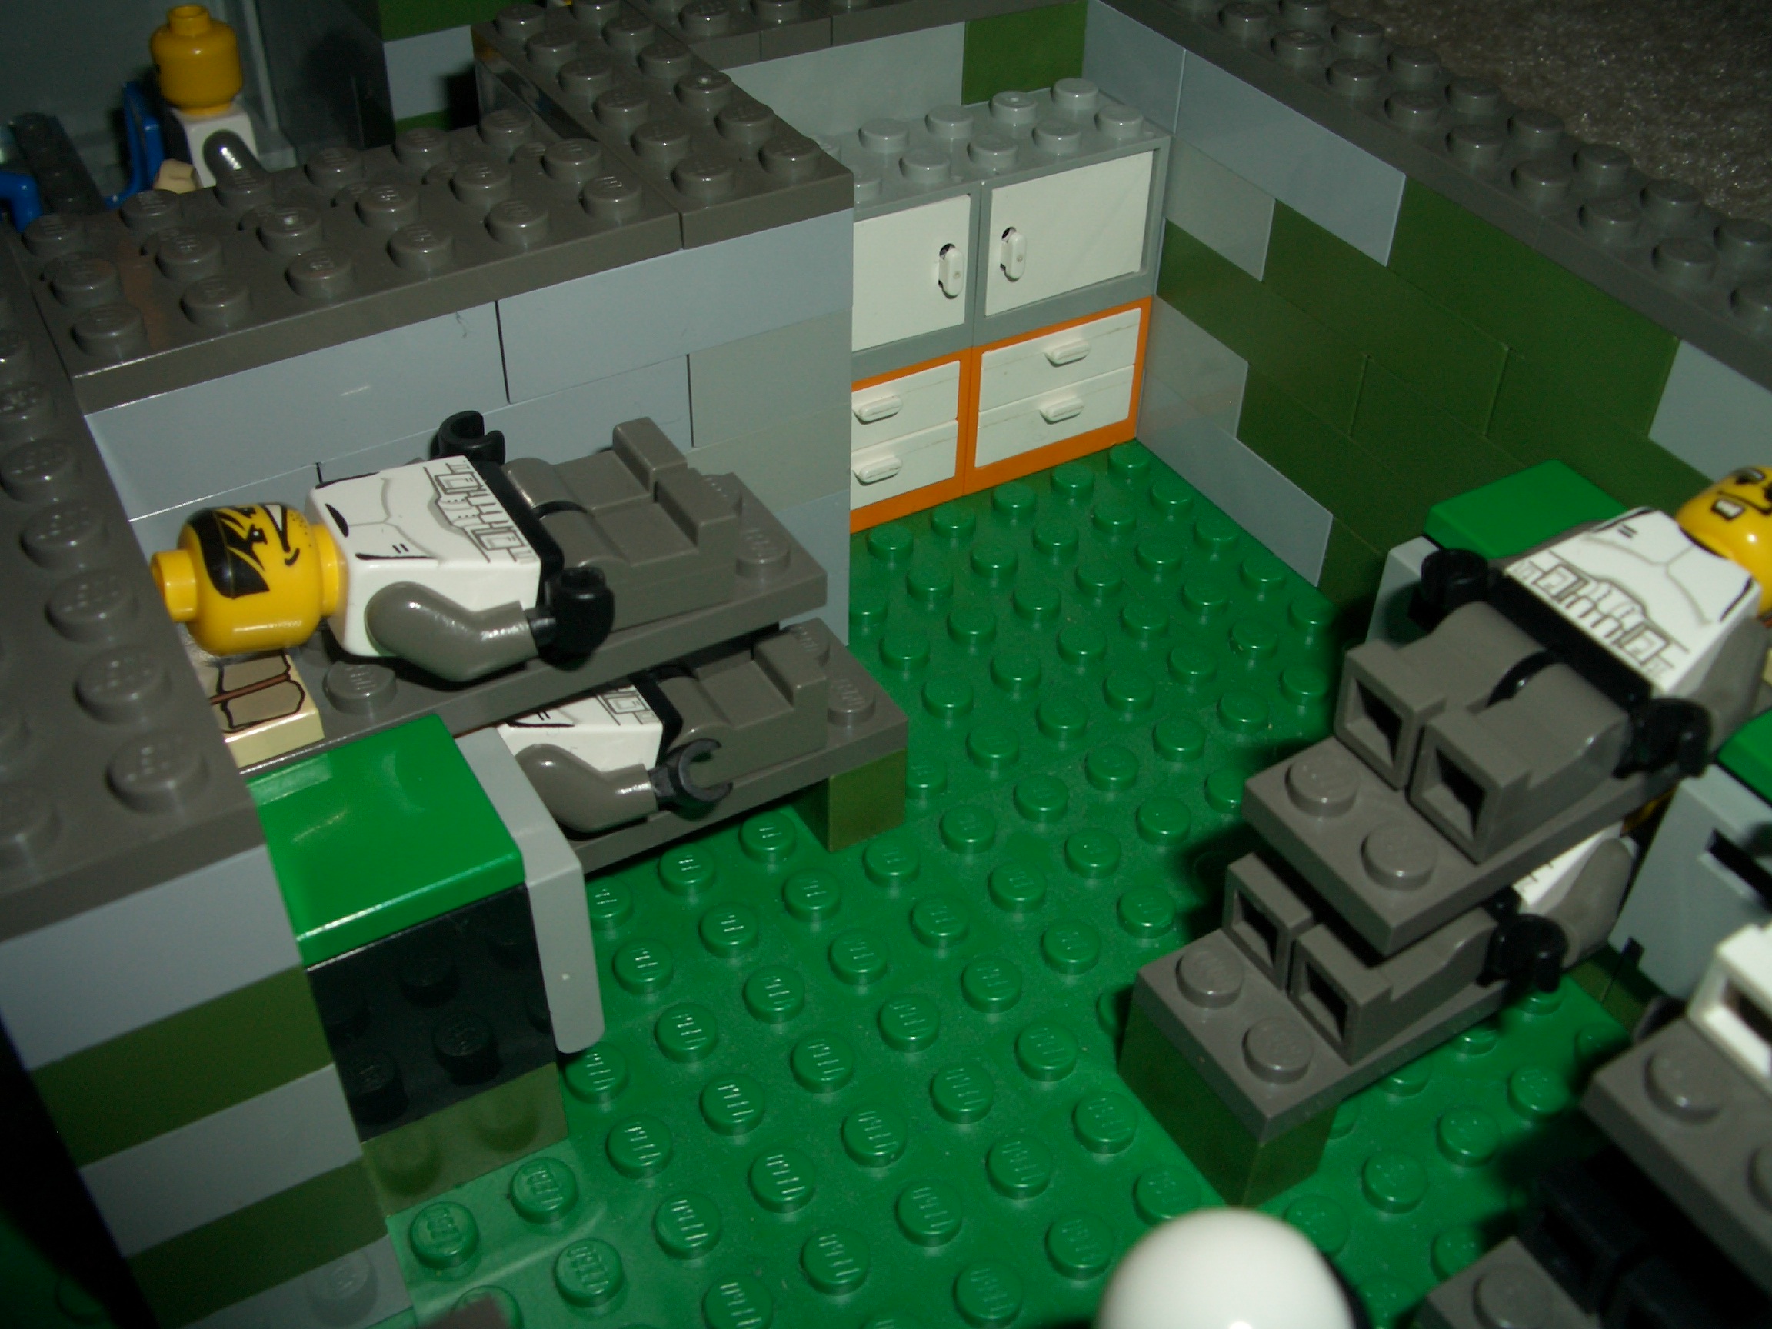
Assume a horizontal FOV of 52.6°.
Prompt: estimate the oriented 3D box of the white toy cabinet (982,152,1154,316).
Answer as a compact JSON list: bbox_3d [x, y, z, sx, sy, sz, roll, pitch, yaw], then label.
[{"bbox_3d":[0.016,-0.049,0.195,0.023,0.018,0.016,-21,45,-23],"label":"white toy cabinet"}]

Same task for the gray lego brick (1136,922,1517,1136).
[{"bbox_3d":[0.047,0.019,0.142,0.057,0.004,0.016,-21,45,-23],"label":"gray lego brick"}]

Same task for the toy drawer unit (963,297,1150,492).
[{"bbox_3d":[0.016,-0.035,0.207,0.024,0.019,0.017,-21,45,-23],"label":"toy drawer unit"}]

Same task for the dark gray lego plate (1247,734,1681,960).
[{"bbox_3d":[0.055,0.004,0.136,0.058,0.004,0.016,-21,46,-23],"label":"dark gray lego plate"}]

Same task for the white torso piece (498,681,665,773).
[{"bbox_3d":[-0.027,0.006,0.145,0.013,0.008,0.016,-21,45,-23],"label":"white torso piece"}]

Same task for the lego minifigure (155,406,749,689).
[{"bbox_3d":[-0.032,-0.008,0.130,0.040,0.013,0.025,-15,43,-28],"label":"lego minifigure"}]

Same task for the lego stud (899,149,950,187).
[{"bbox_3d":[0.004,-0.050,0.179,0.005,0.002,0.005,1,41,-1],"label":"lego stud"}]

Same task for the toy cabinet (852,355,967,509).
[{"bbox_3d":[-0.005,-0.027,0.197,0.024,0.019,0.016,-20,46,-24],"label":"toy cabinet"}]

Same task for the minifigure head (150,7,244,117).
[{"bbox_3d":[-0.085,-0.074,0.221,0.010,0.011,0.010,-7,42,-10],"label":"minifigure head"}]

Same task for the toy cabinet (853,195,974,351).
[{"bbox_3d":[-0.005,-0.041,0.185,0.024,0.020,0.016,-20,46,-24],"label":"toy cabinet"}]

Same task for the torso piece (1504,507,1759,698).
[{"bbox_3d":[0.055,-0.003,0.131,0.013,0.008,0.016,-29,49,-14],"label":"torso piece"}]

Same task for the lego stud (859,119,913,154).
[{"bbox_3d":[0.000,-0.054,0.185,0.005,0.002,0.005,1,41,-1],"label":"lego stud"}]

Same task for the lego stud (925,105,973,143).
[{"bbox_3d":[0.007,-0.056,0.187,0.005,0.002,0.005,1,41,-1],"label":"lego stud"}]

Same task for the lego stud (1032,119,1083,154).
[{"bbox_3d":[0.018,-0.055,0.185,0.005,0.002,0.005,1,41,-1],"label":"lego stud"}]

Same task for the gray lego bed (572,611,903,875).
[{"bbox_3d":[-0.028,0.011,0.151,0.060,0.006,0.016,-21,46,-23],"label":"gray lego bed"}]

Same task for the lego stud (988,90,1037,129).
[{"bbox_3d":[0.014,-0.059,0.191,0.005,0.002,0.005,1,41,-1],"label":"lego stud"}]

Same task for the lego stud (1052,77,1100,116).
[{"bbox_3d":[0.021,-0.062,0.194,0.005,0.002,0.005,1,41,-1],"label":"lego stud"}]

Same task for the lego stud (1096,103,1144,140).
[{"bbox_3d":[0.025,-0.057,0.189,0.005,0.002,0.005,1,41,-1],"label":"lego stud"}]

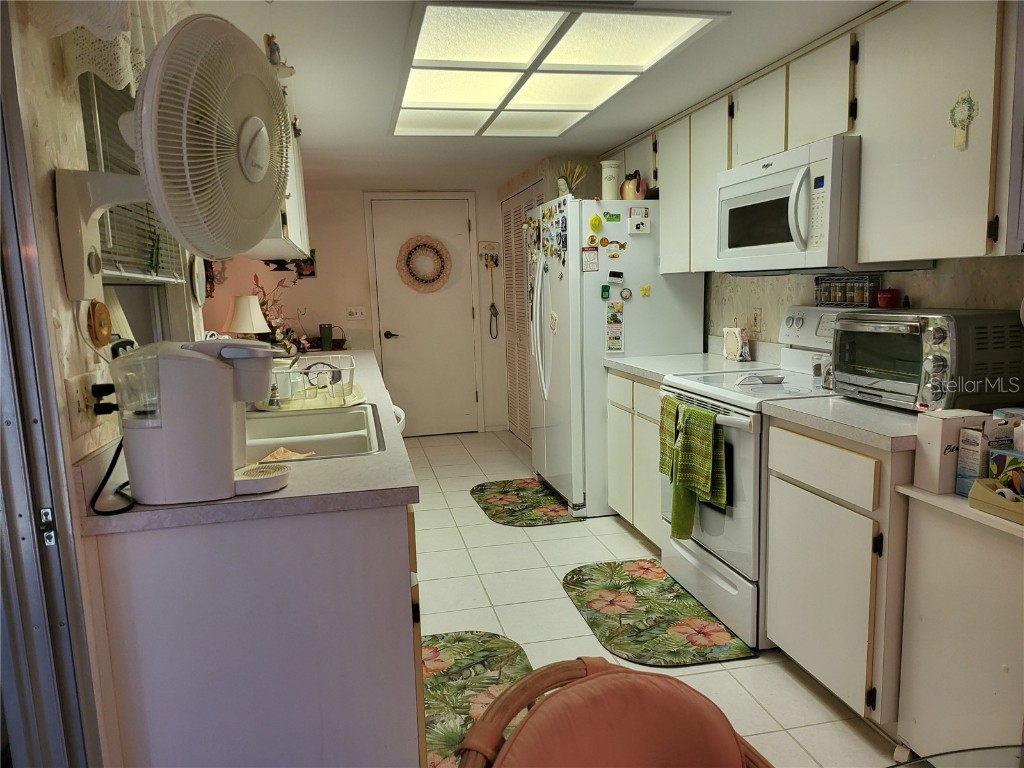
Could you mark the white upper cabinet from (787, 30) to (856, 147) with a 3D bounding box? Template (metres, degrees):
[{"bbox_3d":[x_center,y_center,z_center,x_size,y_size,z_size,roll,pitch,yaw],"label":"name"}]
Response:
[{"bbox_3d":[1.197,-0.996,2.474,0.310,0.330,0.360,-3,8,-12],"label":"white upper cabinet"}]

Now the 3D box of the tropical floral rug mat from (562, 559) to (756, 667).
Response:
[{"bbox_3d":[0.510,0.875,2.794,0.485,0.010,0.885,-3,8,-12],"label":"tropical floral rug mat"}]

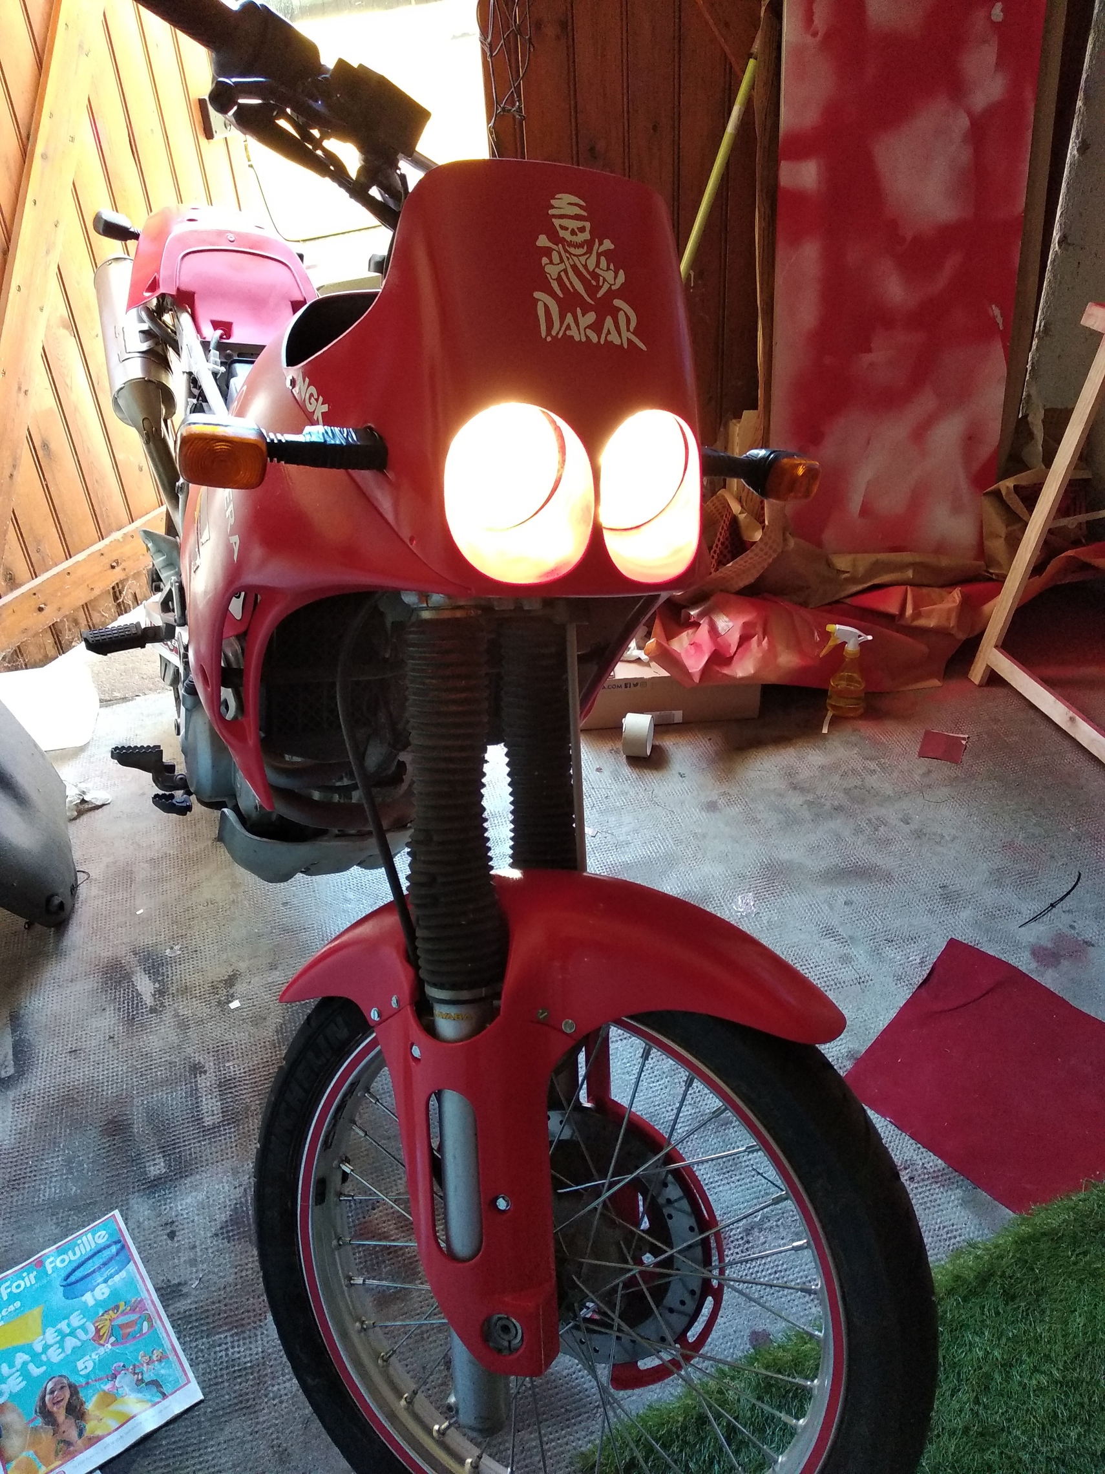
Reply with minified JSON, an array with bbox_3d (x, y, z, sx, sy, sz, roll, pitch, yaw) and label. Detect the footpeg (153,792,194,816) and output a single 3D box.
[{"bbox_3d":[-0.549,0.096,1.596,0.060,0.025,0.035,-4,32,-26],"label":"footpeg"}]

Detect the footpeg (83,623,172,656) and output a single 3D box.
[{"bbox_3d":[-0.681,-0.156,1.773,0.135,0.033,0.045,-4,32,-26],"label":"footpeg"}]

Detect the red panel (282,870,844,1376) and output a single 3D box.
[{"bbox_3d":[-0.022,0.328,1.056,0.560,0.430,0.255,13,10,22],"label":"red panel"}]

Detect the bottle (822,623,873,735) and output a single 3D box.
[{"bbox_3d":[0.613,-0.148,2.306,0.105,0.206,0.081,-3,35,2],"label":"bottle"}]

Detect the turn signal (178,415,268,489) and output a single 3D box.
[{"bbox_3d":[-0.235,-0.204,0.790,0.059,0.044,0.043,-4,32,-26],"label":"turn signal"}]

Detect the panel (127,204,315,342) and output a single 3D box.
[{"bbox_3d":[-0.593,-0.829,1.976,0.296,0.190,0.380,-4,32,-26],"label":"panel"}]

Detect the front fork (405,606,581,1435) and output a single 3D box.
[{"bbox_3d":[-0.032,0.213,1.052,0.085,0.805,0.255,0,5,24],"label":"front fork"}]

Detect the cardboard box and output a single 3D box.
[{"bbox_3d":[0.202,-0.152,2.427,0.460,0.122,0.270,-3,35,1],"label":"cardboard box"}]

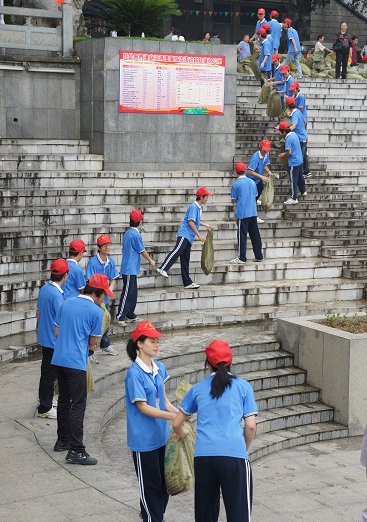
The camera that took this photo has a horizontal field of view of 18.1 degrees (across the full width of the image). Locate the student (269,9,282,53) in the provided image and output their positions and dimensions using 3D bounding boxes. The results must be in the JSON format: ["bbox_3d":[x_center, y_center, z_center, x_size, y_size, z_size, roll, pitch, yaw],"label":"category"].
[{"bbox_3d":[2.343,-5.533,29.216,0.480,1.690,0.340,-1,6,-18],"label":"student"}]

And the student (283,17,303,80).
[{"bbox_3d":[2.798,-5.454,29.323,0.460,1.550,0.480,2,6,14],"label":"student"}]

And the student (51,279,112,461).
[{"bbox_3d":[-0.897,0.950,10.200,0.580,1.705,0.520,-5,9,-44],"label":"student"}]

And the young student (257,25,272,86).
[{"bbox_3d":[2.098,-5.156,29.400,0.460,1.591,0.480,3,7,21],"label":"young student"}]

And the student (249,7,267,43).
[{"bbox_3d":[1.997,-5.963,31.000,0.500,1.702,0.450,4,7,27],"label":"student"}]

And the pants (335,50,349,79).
[{"bbox_3d":[4.194,-5.227,30.500,0.360,0.792,0.240,1,6,6],"label":"pants"}]

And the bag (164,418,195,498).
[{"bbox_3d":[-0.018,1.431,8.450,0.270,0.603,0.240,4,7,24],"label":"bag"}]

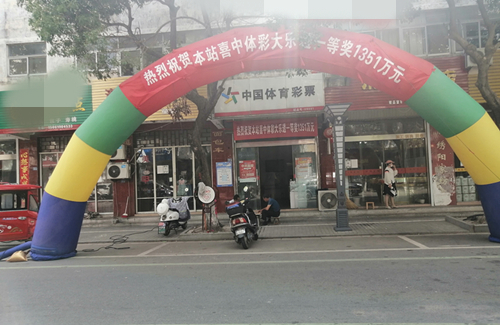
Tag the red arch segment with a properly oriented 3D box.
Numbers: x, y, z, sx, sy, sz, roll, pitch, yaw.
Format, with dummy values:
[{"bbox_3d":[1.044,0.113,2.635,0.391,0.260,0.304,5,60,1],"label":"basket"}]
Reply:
[{"bbox_3d":[0.446,-1.932,8.056,6.759,1.952,1.000,-3,-4,5],"label":"red arch segment"}]

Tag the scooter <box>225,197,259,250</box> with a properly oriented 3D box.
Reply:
[{"bbox_3d":[-0.080,1.338,8.701,0.700,1.120,1.820,-3,-4,11],"label":"scooter"}]

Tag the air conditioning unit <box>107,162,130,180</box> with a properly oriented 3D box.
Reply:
[{"bbox_3d":[-4.604,0.332,13.437,0.830,0.570,0.320,-3,-4,5],"label":"air conditioning unit"}]

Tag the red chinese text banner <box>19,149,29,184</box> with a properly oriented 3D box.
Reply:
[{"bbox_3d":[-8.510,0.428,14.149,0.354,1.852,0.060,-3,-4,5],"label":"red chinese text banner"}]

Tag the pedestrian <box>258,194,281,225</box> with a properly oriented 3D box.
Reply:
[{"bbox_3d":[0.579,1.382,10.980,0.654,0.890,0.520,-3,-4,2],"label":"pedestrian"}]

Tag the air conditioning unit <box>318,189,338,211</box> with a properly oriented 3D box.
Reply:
[{"bbox_3d":[2.747,1.287,12.660,0.880,0.710,0.350,-3,-4,5],"label":"air conditioning unit"}]

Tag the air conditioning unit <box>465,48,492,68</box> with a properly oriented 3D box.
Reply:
[{"bbox_3d":[7.562,-3.434,12.473,0.838,0.627,0.330,-3,-4,5],"label":"air conditioning unit"}]

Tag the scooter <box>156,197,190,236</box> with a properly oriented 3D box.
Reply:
[{"bbox_3d":[-2.095,1.471,10.527,0.650,1.030,1.620,-3,-4,12],"label":"scooter"}]

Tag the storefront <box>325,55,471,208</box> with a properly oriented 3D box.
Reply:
[{"bbox_3d":[4.914,-1.020,12.778,4.726,5.047,1.000,-3,-4,5],"label":"storefront"}]

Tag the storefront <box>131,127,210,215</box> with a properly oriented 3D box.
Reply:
[{"bbox_3d":[-2.827,0.246,13.694,2.976,3.199,0.600,-3,-4,5],"label":"storefront"}]

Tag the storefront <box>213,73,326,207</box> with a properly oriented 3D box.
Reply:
[{"bbox_3d":[0.665,-0.738,13.169,3.792,4.717,1.000,-3,-4,5],"label":"storefront"}]

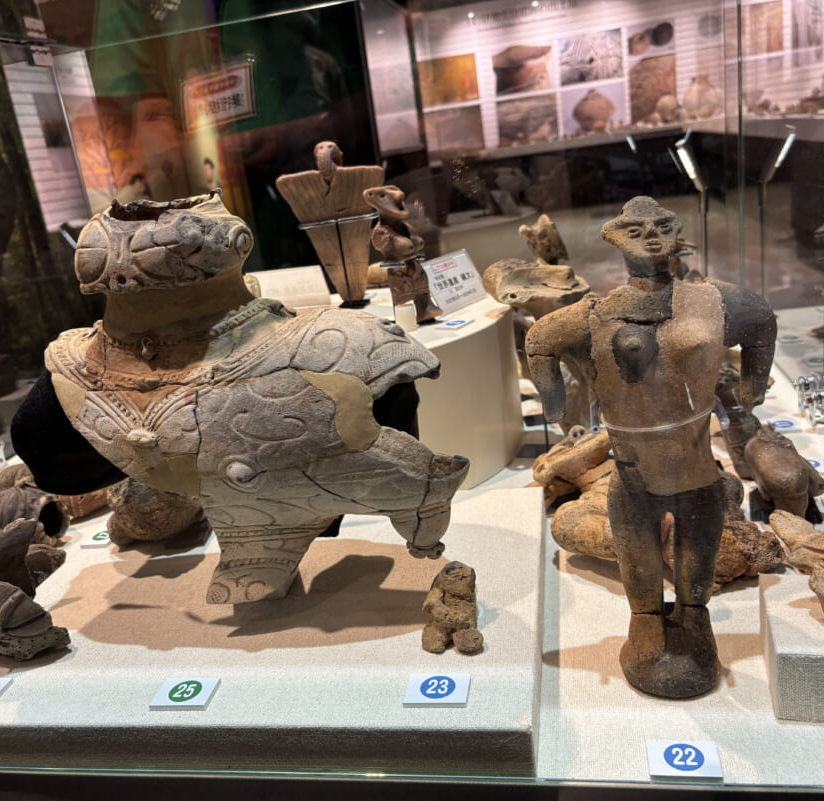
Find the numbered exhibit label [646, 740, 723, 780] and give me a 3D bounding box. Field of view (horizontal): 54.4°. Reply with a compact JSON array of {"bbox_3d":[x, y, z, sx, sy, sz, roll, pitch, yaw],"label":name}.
[{"bbox_3d":[0.163,0.217,0.482,0.041,0.004,0.028,-4,20,12],"label":"numbered exhibit label"}]

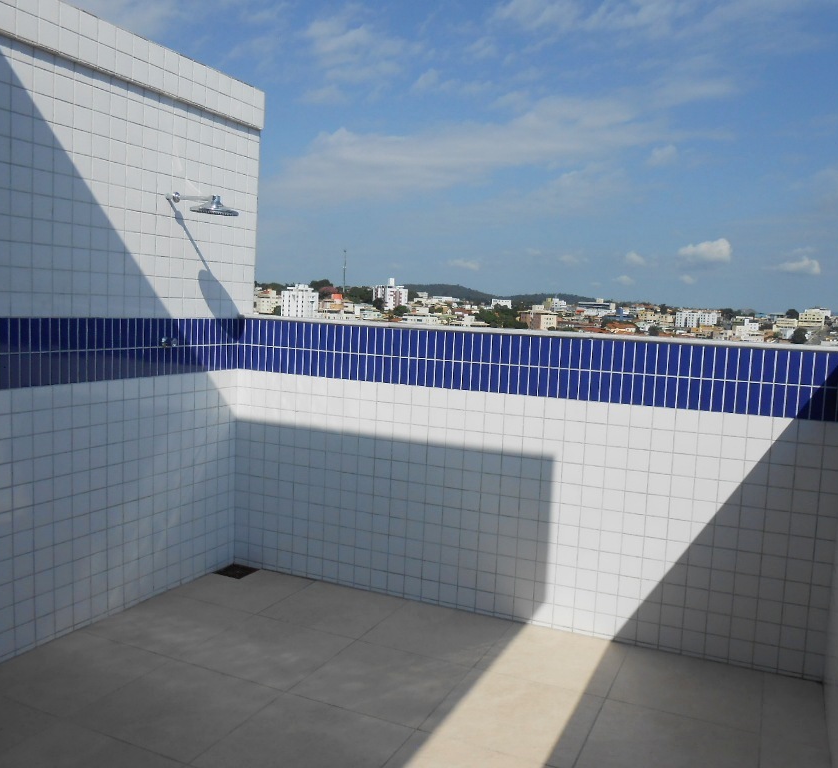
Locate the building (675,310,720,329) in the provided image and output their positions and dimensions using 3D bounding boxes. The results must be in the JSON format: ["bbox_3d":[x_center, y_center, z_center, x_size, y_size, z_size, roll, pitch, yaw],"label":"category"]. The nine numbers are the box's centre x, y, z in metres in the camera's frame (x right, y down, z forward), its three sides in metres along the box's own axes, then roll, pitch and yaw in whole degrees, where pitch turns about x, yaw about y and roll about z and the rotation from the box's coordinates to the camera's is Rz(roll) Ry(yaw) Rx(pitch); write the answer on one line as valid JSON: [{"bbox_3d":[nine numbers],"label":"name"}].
[{"bbox_3d":[267.582,-62.261,740.756,41.000,17.000,13.000,4,5,19],"label":"building"}]

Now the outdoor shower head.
[{"bbox_3d":[-1.113,-0.903,3.901,0.433,0.147,0.238,5,6,24],"label":"outdoor shower head"}]

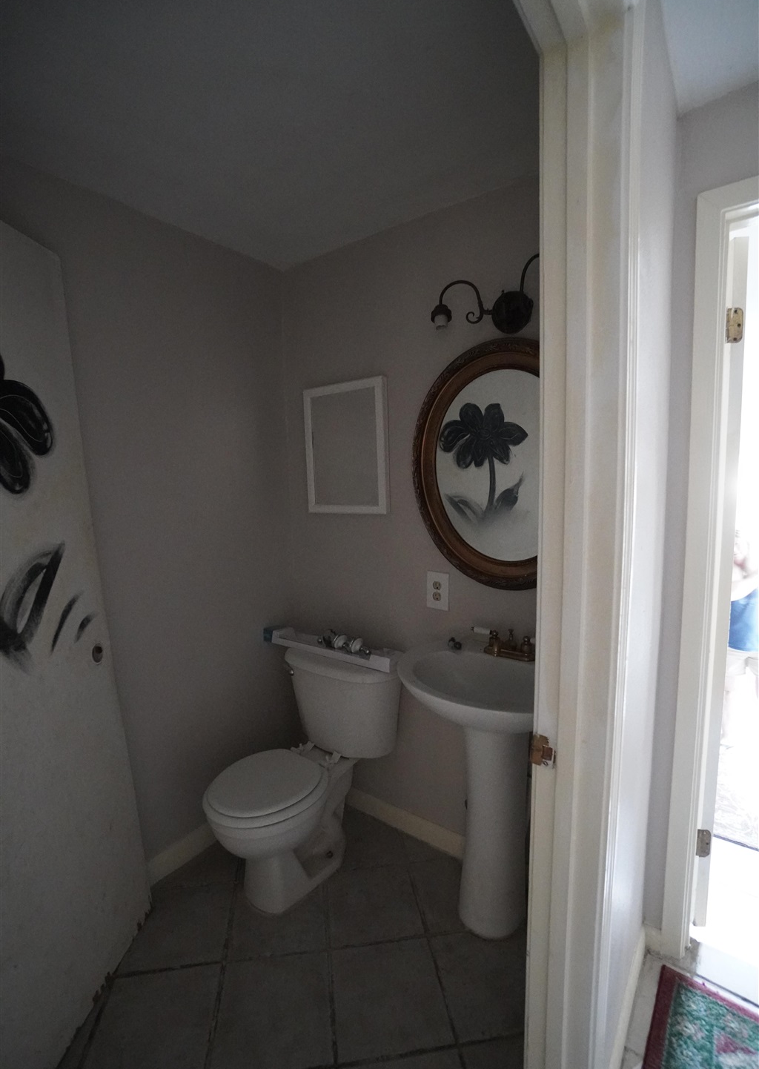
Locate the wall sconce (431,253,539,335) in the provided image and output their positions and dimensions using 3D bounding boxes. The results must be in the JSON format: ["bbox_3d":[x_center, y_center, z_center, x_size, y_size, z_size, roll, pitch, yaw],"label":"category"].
[{"bbox_3d":[0.376,-0.700,1.414,0.460,0.170,0.145,3,7,36],"label":"wall sconce"}]

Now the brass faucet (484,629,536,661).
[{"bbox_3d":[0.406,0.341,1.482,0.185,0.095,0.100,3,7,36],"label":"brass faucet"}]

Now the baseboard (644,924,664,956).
[{"bbox_3d":[0.810,1.197,1.403,0.054,0.083,0.016,3,7,36],"label":"baseboard"}]

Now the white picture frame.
[{"bbox_3d":[-0.141,-0.338,1.914,0.413,0.513,0.022,3,7,36],"label":"white picture frame"}]

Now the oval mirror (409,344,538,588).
[{"bbox_3d":[0.396,-0.222,1.518,0.660,0.790,0.040,3,7,36],"label":"oval mirror"}]

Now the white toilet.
[{"bbox_3d":[-0.289,0.854,1.718,0.460,0.740,0.690,3,7,36],"label":"white toilet"}]

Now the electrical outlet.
[{"bbox_3d":[0.215,0.204,1.722,0.089,0.134,0.008,3,7,36],"label":"electrical outlet"}]

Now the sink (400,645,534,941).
[{"bbox_3d":[0.326,0.817,1.428,0.570,0.850,0.450,3,7,36],"label":"sink"}]

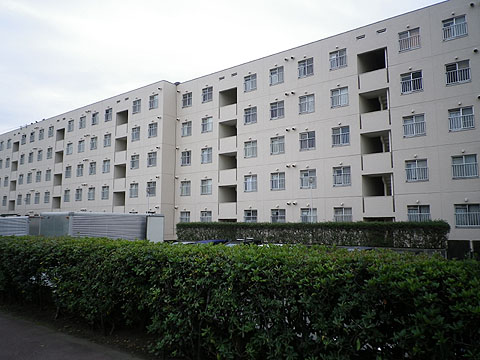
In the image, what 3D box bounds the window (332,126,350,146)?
[{"bbox_3d":[6.753,-2.893,25.931,1.198,1.258,0.180,-5,-8,37],"label":"window"}]

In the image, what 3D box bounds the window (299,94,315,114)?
[{"bbox_3d":[4.662,-5.286,27.088,1.179,1.234,0.150,-5,-8,37],"label":"window"}]

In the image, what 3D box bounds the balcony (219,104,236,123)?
[{"bbox_3d":[-0.739,-5.474,32.328,1.798,1.320,0.800,-5,-8,37],"label":"balcony"}]

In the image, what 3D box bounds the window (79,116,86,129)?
[{"bbox_3d":[-17.209,-6.284,42.413,1.179,1.227,0.150,-5,-8,37],"label":"window"}]

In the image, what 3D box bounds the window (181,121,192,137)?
[{"bbox_3d":[-4.730,-4.530,34.471,1.179,1.227,0.150,-5,-8,37],"label":"window"}]

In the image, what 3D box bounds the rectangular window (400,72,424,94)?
[{"bbox_3d":[10.353,-5.845,23.334,1.194,1.246,0.150,-5,-8,37],"label":"rectangular window"}]

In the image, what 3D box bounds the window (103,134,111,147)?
[{"bbox_3d":[-13.434,-3.980,39.556,1.194,1.246,0.150,-5,-8,37],"label":"window"}]

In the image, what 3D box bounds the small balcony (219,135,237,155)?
[{"bbox_3d":[-0.871,-2.772,31.766,1.919,1.335,0.400,-5,-8,37],"label":"small balcony"}]

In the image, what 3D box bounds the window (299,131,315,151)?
[{"bbox_3d":[4.791,-2.720,27.394,1.199,1.258,0.180,-5,-8,37],"label":"window"}]

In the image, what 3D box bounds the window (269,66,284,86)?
[{"bbox_3d":[2.856,-8.092,30.217,1.225,1.287,0.150,-5,-8,37],"label":"window"}]

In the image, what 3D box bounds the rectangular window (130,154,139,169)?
[{"bbox_3d":[-9.815,-1.650,36.503,1.194,1.246,0.150,-5,-8,37],"label":"rectangular window"}]

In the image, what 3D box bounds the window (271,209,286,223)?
[{"bbox_3d":[2.738,2.714,27.901,1.179,1.227,0.150,-5,-8,37],"label":"window"}]

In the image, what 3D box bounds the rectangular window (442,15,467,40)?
[{"bbox_3d":[12.361,-8.723,22.318,1.206,1.246,0.150,-5,-8,37],"label":"rectangular window"}]

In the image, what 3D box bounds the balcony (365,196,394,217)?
[{"bbox_3d":[8.665,1.668,24.141,1.892,1.309,0.450,-5,-8,37],"label":"balcony"}]

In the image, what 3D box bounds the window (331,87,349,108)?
[{"bbox_3d":[6.713,-5.521,26.087,1.194,1.246,0.150,-5,-8,37],"label":"window"}]

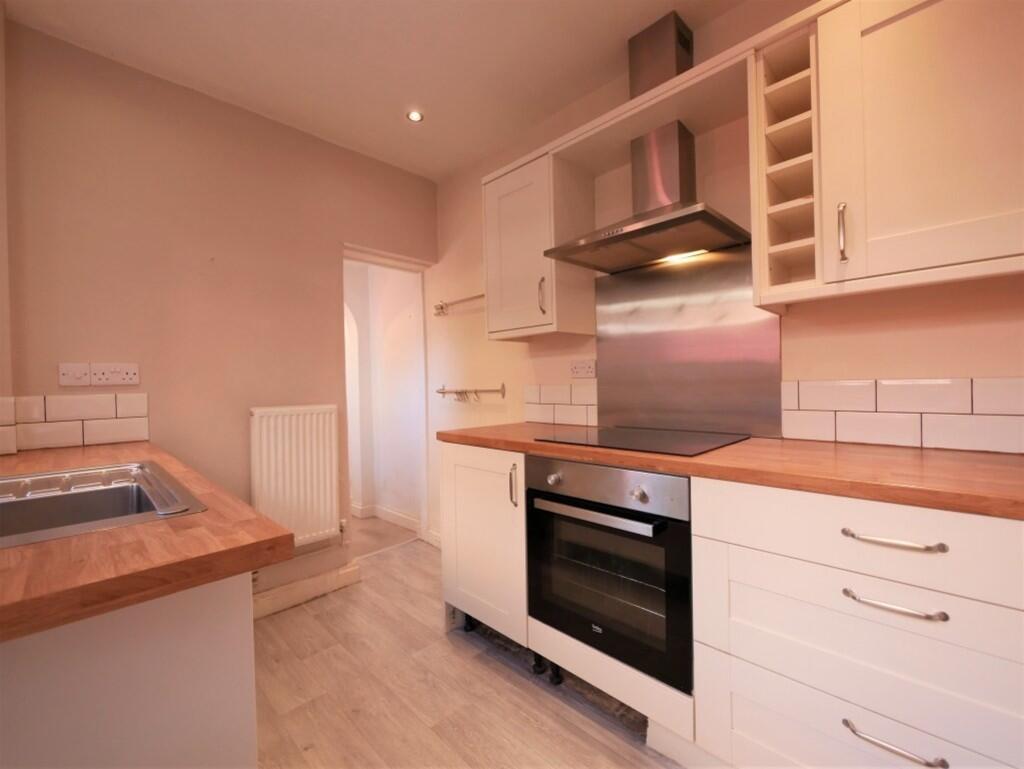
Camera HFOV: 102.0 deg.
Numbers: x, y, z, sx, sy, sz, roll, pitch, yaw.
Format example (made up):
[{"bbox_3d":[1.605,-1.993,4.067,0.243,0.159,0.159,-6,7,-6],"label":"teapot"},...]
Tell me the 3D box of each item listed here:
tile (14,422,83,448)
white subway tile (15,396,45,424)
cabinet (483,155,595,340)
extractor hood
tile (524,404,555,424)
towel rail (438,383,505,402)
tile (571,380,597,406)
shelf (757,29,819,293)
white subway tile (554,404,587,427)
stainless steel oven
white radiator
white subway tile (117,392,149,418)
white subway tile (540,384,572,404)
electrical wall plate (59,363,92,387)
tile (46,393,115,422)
[{"bbox_3d":[-1.803,0.199,1.623,0.173,0.100,0.010,-1,0,-43],"label":"tile"},{"bbox_3d":[-1.843,0.098,1.587,0.073,0.100,0.010,-1,0,-43],"label":"white subway tile"},{"bbox_3d":[0.137,-0.609,2.012,0.418,0.770,0.353,-1,0,44],"label":"cabinet"},{"bbox_3d":[0.495,-0.953,1.560,0.596,0.898,0.485,-1,0,44],"label":"extractor hood"},{"bbox_3d":[0.154,0.157,2.255,0.204,0.100,0.009,-1,0,44],"label":"tile"},{"bbox_3d":[-0.267,0.047,2.576,0.578,0.099,0.066,-1,0,43],"label":"towel rail"},{"bbox_3d":[0.360,0.051,2.053,0.152,0.101,0.009,-1,0,44],"label":"tile"},{"bbox_3d":[0.887,-0.627,1.290,0.150,0.720,0.330,-1,0,43],"label":"shelf"},{"bbox_3d":[0.301,0.154,2.112,0.201,0.100,0.009,-1,0,44],"label":"white subway tile"},{"bbox_3d":[0.444,0.550,1.507,0.595,0.594,0.560,-1,0,44],"label":"stainless steel oven"},{"bbox_3d":[-1.131,0.472,2.165,0.399,0.706,0.100,-1,0,-43],"label":"white radiator"},{"bbox_3d":[-1.634,0.092,1.785,0.095,0.100,0.010,-1,0,-43],"label":"white subway tile"},{"bbox_3d":[0.231,0.053,2.178,0.201,0.101,0.009,-1,0,44],"label":"white subway tile"},{"bbox_3d":[-1.756,-0.039,1.666,0.085,0.088,0.014,-1,0,-43],"label":"electrical wall plate"},{"bbox_3d":[-1.770,0.095,1.708,0.009,0.102,0.200,-1,0,44],"label":"tile"}]

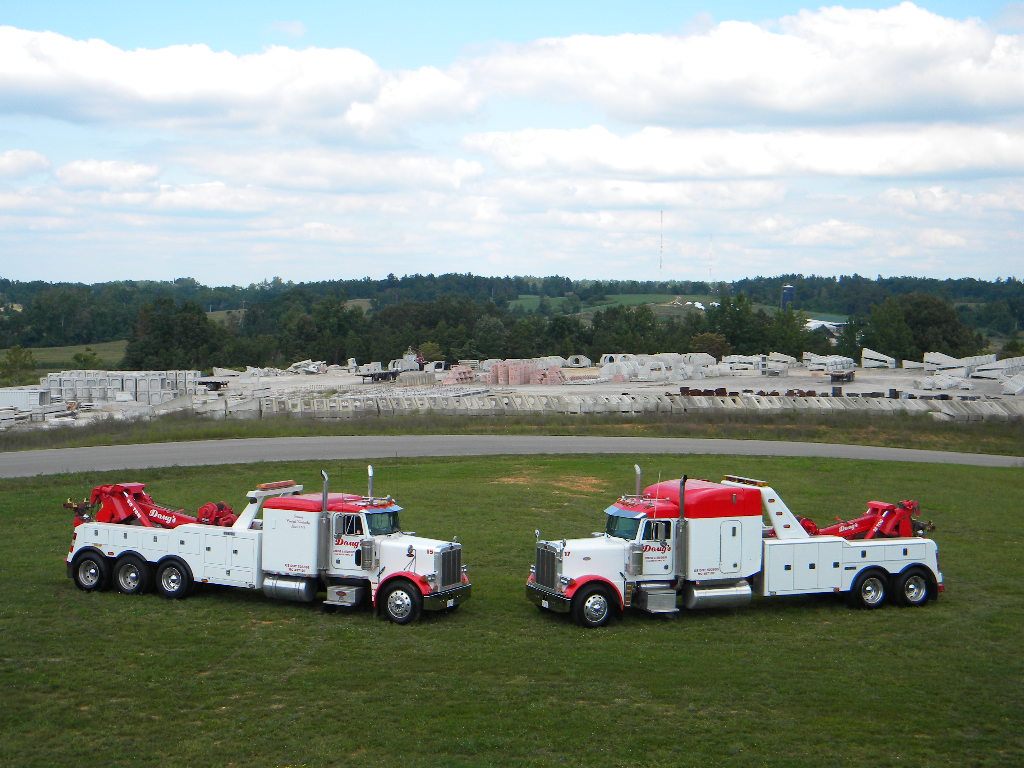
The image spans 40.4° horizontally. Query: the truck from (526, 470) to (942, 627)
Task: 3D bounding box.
[{"bbox_3d":[6.013,3.886,35.070,11.377,3.526,2.561,1,2,-24],"label":"truck"}]

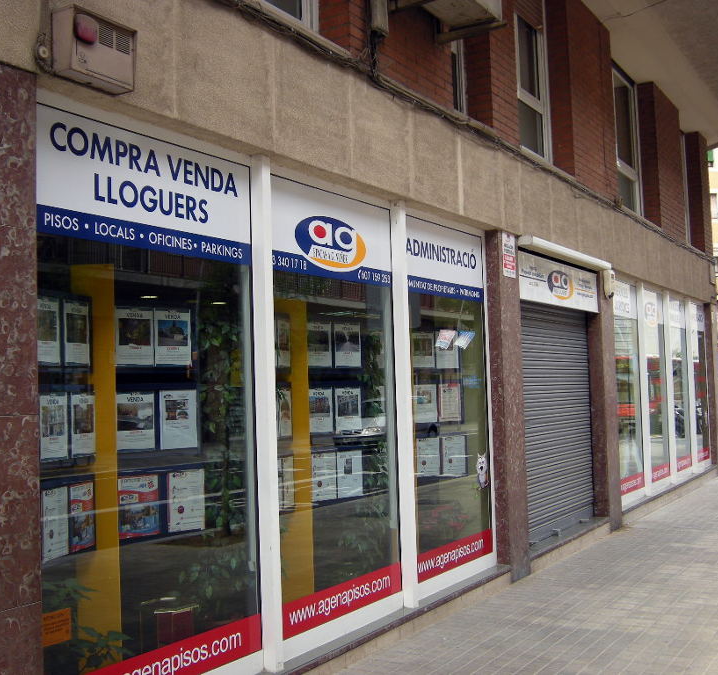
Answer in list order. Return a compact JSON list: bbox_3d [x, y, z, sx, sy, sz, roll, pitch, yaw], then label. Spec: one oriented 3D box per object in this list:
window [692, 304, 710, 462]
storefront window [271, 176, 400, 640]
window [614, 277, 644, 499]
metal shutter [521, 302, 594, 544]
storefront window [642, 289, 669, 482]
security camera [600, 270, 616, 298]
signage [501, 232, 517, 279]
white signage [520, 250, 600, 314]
[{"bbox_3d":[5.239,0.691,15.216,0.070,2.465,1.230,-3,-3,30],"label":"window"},{"bbox_3d":[-0.110,0.377,5.849,0.080,2.480,1.428,-3,-3,30],"label":"storefront window"},{"bbox_3d":[3.147,0.571,11.581,0.070,2.465,1.240,-3,-3,30],"label":"window"},{"bbox_3d":[1.838,0.773,9.206,0.080,2.090,2.110,-3,-3,30],"label":"metal shutter"},{"bbox_3d":[3.845,0.611,12.794,0.070,2.465,1.180,-3,-3,30],"label":"storefront window"},{"bbox_3d":[2.603,-0.545,10.229,0.118,0.300,0.150,-3,-3,30],"label":"security camera"},{"bbox_3d":[1.218,-0.658,7.925,0.020,0.345,0.280,-3,-3,30],"label":"signage"},{"bbox_3d":[1.883,-0.483,9.130,0.060,0.408,2.270,-3,-3,30],"label":"white signage"}]

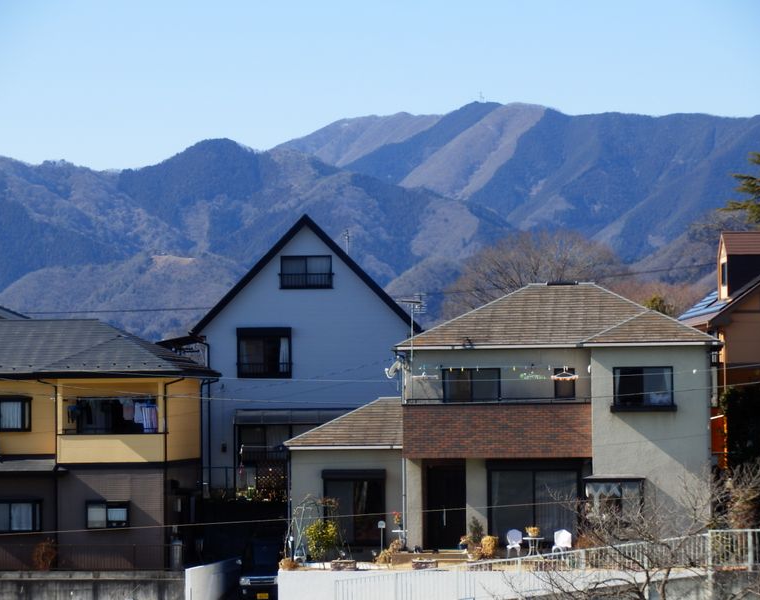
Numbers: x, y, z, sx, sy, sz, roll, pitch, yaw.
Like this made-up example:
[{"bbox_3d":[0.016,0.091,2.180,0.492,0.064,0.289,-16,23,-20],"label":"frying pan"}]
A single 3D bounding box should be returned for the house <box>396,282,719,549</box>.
[{"bbox_3d":[5.400,3.350,94.300,9.200,7.700,8.000,-1,0,5],"label":"house"}]

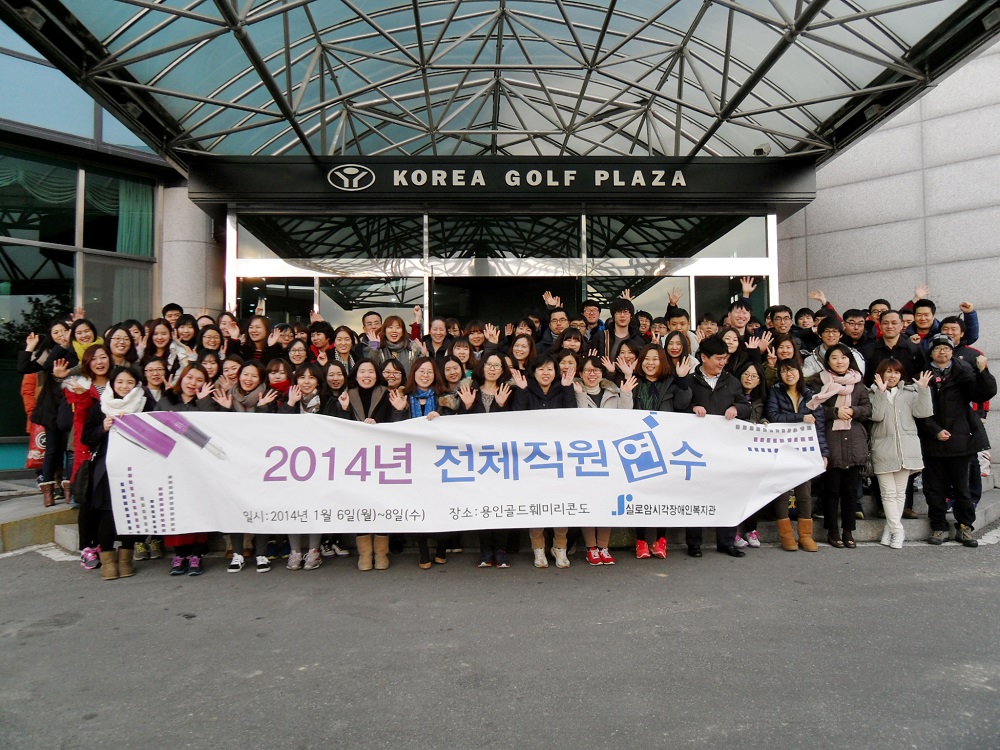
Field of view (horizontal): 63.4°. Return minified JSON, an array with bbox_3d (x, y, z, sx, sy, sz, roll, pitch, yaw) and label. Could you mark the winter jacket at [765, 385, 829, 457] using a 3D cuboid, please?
[{"bbox_3d":[2.438,0.391,6.650,0.520,0.640,0.340,-1,-3,12],"label":"winter jacket"}]

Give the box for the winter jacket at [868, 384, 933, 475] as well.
[{"bbox_3d":[3.411,0.455,6.880,0.540,0.760,0.340,-1,-3,21],"label":"winter jacket"}]

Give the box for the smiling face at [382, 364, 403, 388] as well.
[{"bbox_3d":[-0.877,0.012,6.570,0.150,0.205,0.150,0,-3,-5],"label":"smiling face"}]

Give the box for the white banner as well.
[{"bbox_3d":[-0.124,0.714,6.080,5.360,0.910,0.250,0,-3,-6],"label":"white banner"}]

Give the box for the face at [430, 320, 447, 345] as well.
[{"bbox_3d":[-0.548,-0.381,7.250,0.150,0.205,0.150,0,-3,-5],"label":"face"}]

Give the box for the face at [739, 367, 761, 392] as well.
[{"bbox_3d":[2.090,0.042,6.750,0.165,0.215,0.170,7,-3,29],"label":"face"}]

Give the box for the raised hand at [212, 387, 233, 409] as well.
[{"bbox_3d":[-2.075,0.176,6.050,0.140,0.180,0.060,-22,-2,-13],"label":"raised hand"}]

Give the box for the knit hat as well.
[{"bbox_3d":[3.754,-0.276,6.870,0.195,0.160,0.220,-2,-3,23],"label":"knit hat"}]

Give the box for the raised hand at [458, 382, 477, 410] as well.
[{"bbox_3d":[-0.248,0.147,6.000,0.145,0.200,0.070,-2,-3,-2],"label":"raised hand"}]

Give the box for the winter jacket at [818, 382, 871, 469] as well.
[{"bbox_3d":[2.853,0.409,6.680,0.430,0.730,0.300,-1,-3,14],"label":"winter jacket"}]

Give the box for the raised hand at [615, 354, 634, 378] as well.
[{"bbox_3d":[1.039,-0.066,6.700,0.160,0.190,0.080,-8,-3,12],"label":"raised hand"}]

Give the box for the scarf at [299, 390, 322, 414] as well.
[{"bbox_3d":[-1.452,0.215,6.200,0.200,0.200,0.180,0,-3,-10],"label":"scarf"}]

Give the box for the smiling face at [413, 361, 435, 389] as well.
[{"bbox_3d":[-0.577,0.000,6.240,0.155,0.200,0.150,2,-3,-5],"label":"smiling face"}]

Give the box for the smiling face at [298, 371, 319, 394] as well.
[{"bbox_3d":[-1.444,0.057,6.100,0.150,0.185,0.130,0,-3,-12],"label":"smiling face"}]

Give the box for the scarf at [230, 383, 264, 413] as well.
[{"bbox_3d":[-1.913,0.178,6.130,0.290,0.270,0.260,0,-3,-13],"label":"scarf"}]

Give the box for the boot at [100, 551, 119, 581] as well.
[{"bbox_3d":[-2.909,1.420,6.030,0.125,0.200,0.260,1,-3,-31],"label":"boot"}]

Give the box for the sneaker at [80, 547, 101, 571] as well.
[{"bbox_3d":[-3.063,1.376,6.050,0.100,0.115,0.250,2,-4,-34],"label":"sneaker"}]

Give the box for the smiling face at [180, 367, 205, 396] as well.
[{"bbox_3d":[-2.290,0.048,6.030,0.175,0.225,0.175,13,-3,-17],"label":"smiling face"}]

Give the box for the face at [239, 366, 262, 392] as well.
[{"bbox_3d":[-1.891,0.026,6.120,0.155,0.205,0.150,7,-3,-16],"label":"face"}]

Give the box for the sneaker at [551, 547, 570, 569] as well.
[{"bbox_3d":[0.460,1.380,6.100,0.100,0.115,0.255,0,-3,-16],"label":"sneaker"}]

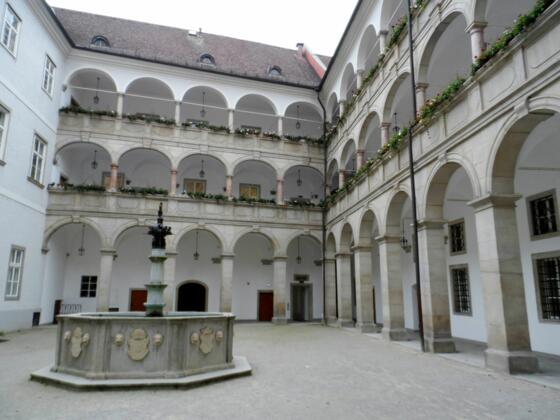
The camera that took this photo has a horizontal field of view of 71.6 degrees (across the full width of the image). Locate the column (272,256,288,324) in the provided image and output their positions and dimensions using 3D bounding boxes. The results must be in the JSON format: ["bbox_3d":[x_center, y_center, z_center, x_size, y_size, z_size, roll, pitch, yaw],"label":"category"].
[{"bbox_3d":[0.019,5.019,24.422,0.860,4.139,0.759,4,-13,-16],"label":"column"}]

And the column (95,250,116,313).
[{"bbox_3d":[-9.782,4.260,21.640,0.840,4.060,0.820,4,-13,-15],"label":"column"}]

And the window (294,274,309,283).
[{"bbox_3d":[1.597,5.072,28.982,1.120,0.529,0.143,4,-13,-16],"label":"window"}]

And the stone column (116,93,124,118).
[{"bbox_3d":[-10.383,-6.619,25.248,0.468,1.726,0.468,4,-13,-14],"label":"stone column"}]

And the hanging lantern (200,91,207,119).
[{"bbox_3d":[-5.312,-7.367,27.088,0.360,2.050,0.360,4,-13,-15],"label":"hanging lantern"}]

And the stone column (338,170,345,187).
[{"bbox_3d":[3.859,-1.731,24.288,0.448,1.629,0.448,2,-13,-7],"label":"stone column"}]

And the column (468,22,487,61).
[{"bbox_3d":[5.905,-4.592,11.527,0.468,1.726,0.468,3,-13,-8],"label":"column"}]

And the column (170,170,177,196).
[{"bbox_3d":[-6.488,-1.622,23.781,0.425,1.740,0.425,4,-13,-16],"label":"column"}]

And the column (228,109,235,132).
[{"bbox_3d":[-3.350,-6.127,26.656,0.448,1.751,0.448,4,-13,-16],"label":"column"}]

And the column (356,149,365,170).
[{"bbox_3d":[4.449,-2.378,21.401,0.468,1.726,0.468,3,-13,-8],"label":"column"}]

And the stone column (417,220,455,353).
[{"bbox_3d":[5.215,2.528,13.117,0.774,4.276,0.876,2,-13,-7],"label":"stone column"}]

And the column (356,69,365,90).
[{"bbox_3d":[4.440,-7.054,21.524,0.448,1.629,0.448,2,-13,-7],"label":"column"}]

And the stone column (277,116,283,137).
[{"bbox_3d":[0.027,-5.721,26.656,0.415,1.518,0.415,1,-12,0],"label":"stone column"}]

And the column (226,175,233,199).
[{"bbox_3d":[-3.203,-1.451,24.758,0.450,1.660,0.450,4,-13,-15],"label":"column"}]

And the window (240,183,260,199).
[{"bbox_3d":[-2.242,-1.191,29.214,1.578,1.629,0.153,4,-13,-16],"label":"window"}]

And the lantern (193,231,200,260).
[{"bbox_3d":[-5.598,2.371,26.033,0.428,1.935,0.428,4,-13,-16],"label":"lantern"}]

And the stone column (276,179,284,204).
[{"bbox_3d":[0.019,-1.169,25.662,0.445,1.791,0.445,4,-13,-16],"label":"stone column"}]

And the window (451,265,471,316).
[{"bbox_3d":[7.902,3.482,16.926,0.200,2.186,1.346,2,-13,-7],"label":"window"}]

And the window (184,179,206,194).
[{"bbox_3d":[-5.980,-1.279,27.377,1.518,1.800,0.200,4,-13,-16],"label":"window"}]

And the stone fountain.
[{"bbox_3d":[-2.988,1.768,9.452,4.480,3.935,4.480,3,-13,-8],"label":"stone fountain"}]

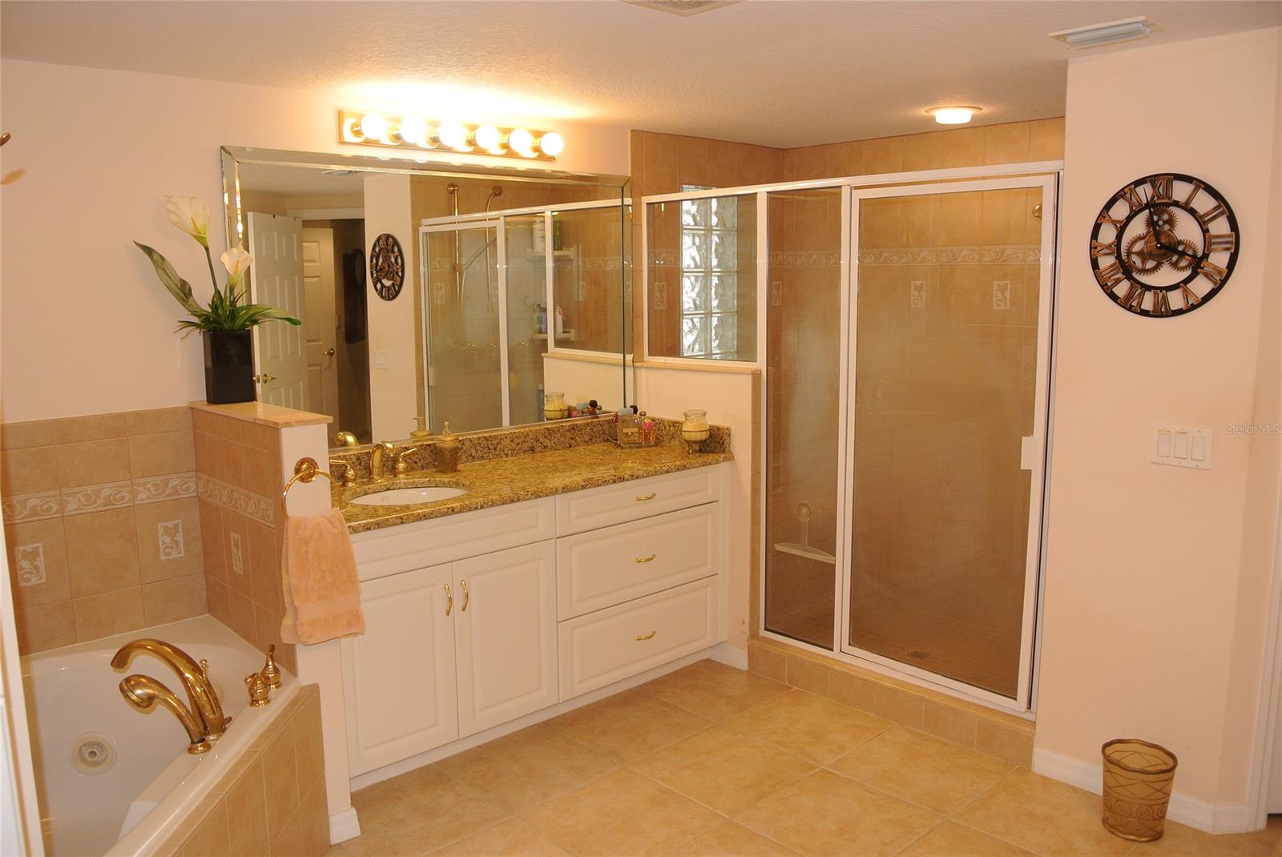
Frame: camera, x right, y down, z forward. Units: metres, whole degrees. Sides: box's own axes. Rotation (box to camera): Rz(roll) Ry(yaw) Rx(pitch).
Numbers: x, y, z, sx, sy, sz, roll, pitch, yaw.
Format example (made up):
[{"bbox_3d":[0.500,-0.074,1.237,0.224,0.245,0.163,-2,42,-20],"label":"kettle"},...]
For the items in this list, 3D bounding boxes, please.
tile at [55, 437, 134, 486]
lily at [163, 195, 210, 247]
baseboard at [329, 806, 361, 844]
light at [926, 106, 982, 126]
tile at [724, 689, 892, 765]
[{"bbox_3d":[-1.643,0.104,2.898,0.195,0.141,0.010,-8,10,-42],"label":"tile"},{"bbox_3d":[-1.415,-0.646,2.999,0.130,0.165,0.110,-8,12,-40],"label":"lily"},{"bbox_3d":[-0.858,1.147,2.775,0.098,0.088,0.016,-8,10,-42],"label":"baseboard"},{"bbox_3d":[1.192,-1.179,3.662,0.200,0.060,0.200,-1,8,0],"label":"light"},{"bbox_3d":[0.611,1.073,3.490,0.440,0.010,0.457,-8,10,-42],"label":"tile"}]

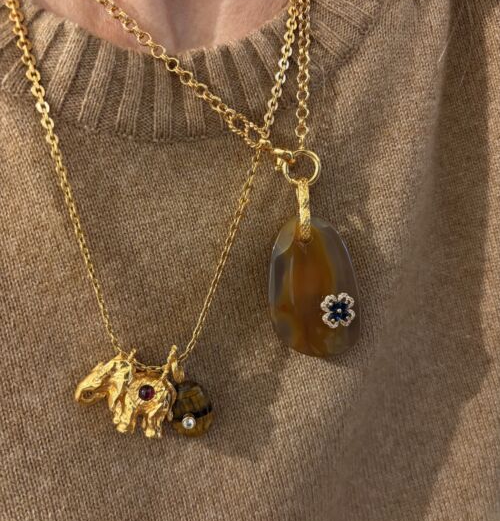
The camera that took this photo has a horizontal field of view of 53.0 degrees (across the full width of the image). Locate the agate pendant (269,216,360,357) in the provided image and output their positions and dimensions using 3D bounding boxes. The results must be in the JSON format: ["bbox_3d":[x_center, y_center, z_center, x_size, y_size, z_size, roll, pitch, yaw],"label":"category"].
[{"bbox_3d":[0.027,0.011,0.210,0.037,0.059,0.010,-7,-8,-2],"label":"agate pendant"}]

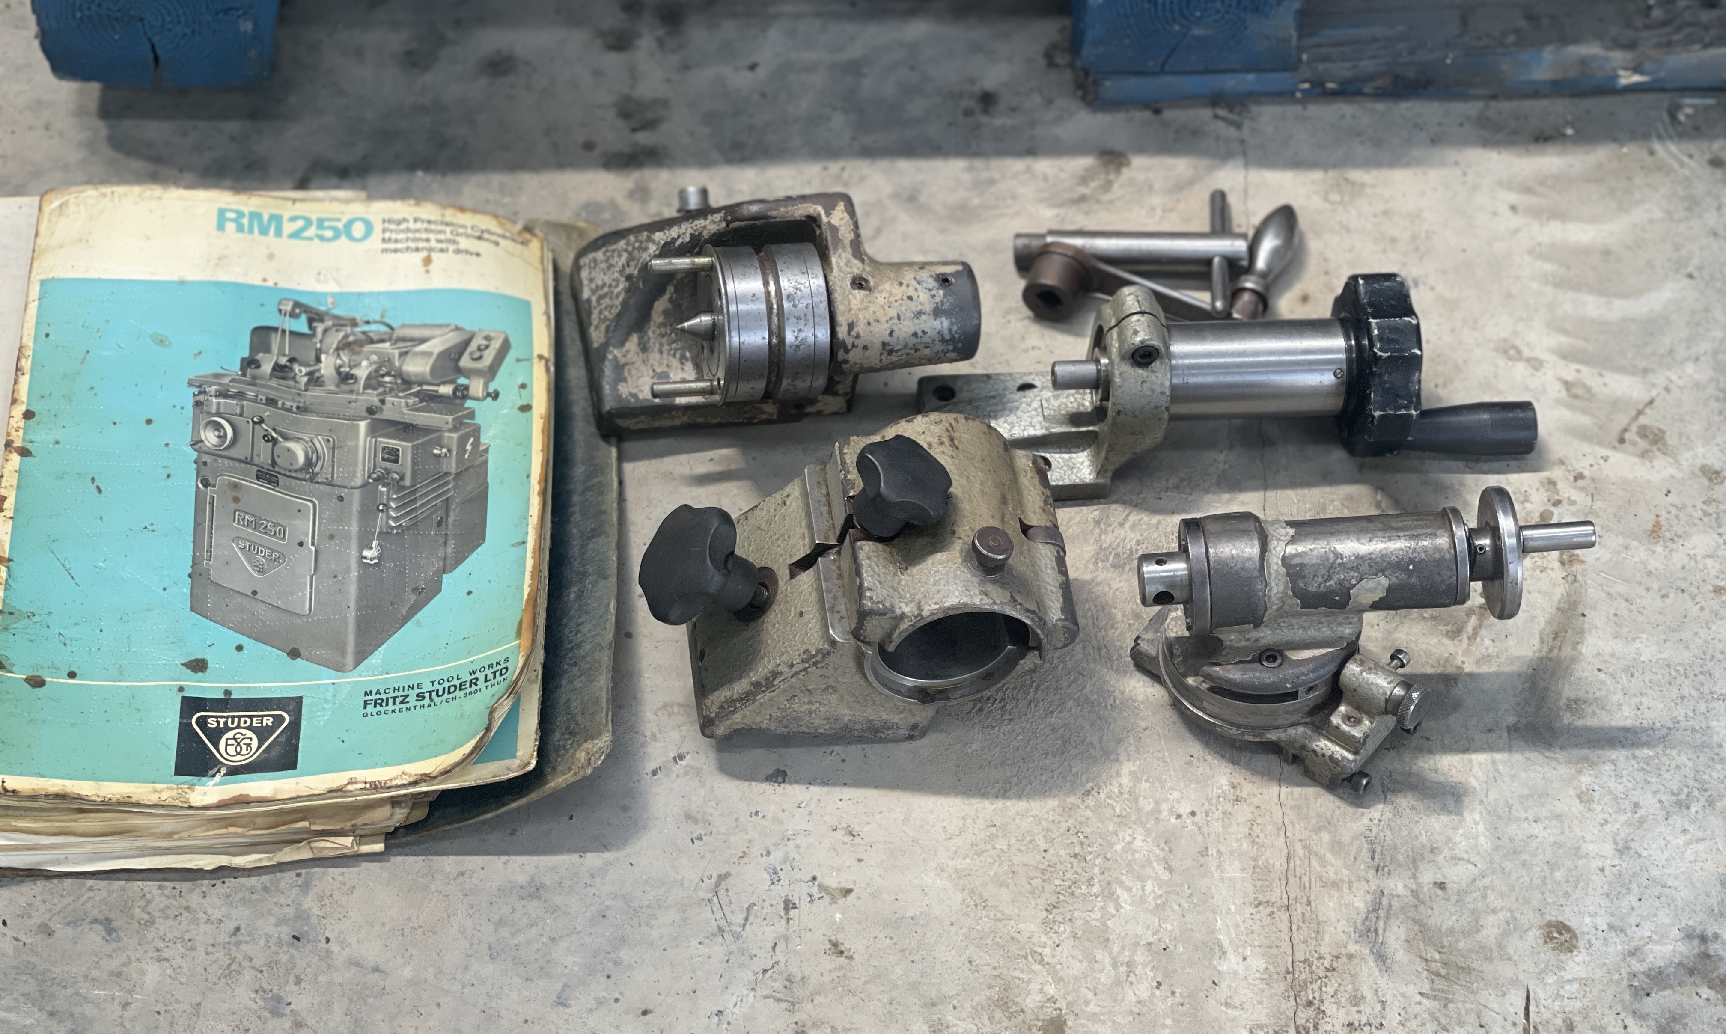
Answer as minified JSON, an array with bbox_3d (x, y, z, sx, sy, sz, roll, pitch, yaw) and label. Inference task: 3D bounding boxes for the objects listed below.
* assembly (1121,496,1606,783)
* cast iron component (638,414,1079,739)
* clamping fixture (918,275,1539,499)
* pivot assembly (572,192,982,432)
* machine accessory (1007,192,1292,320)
[{"bbox_3d":[0.193,0.039,1.203,0.176,0.087,0.099,-6,51,-5],"label":"assembly"},{"bbox_3d":[-0.004,0.016,1.211,0.161,0.103,0.098,-5,51,-4],"label":"cast iron component"},{"bbox_3d":[0.145,-0.059,1.286,0.246,0.081,0.077,-2,51,-1],"label":"clamping fixture"},{"bbox_3d":[-0.034,-0.087,1.318,0.167,0.067,0.070,-4,51,-3],"label":"pivot assembly"},{"bbox_3d":[0.127,-0.119,1.367,0.125,0.031,0.073,0,51,0],"label":"machine accessory"}]

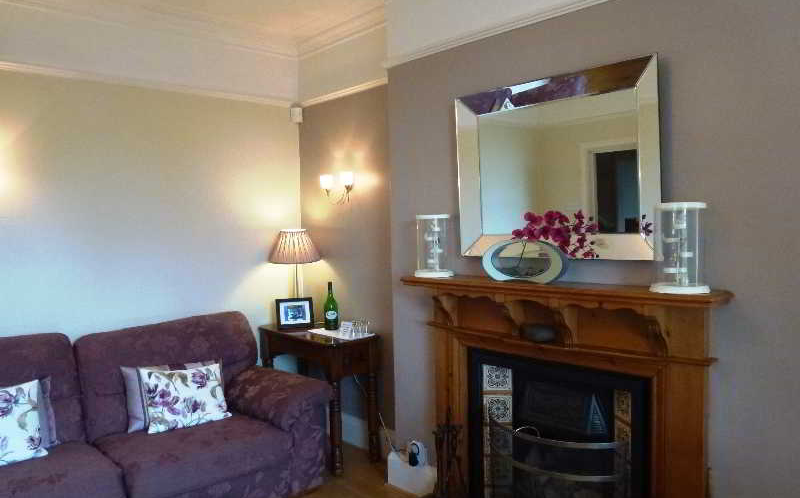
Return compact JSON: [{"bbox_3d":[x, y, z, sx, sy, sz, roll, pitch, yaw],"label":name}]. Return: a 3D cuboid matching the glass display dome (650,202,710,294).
[{"bbox_3d":[1.013,-0.003,2.004,0.210,0.315,0.210,1,3,44],"label":"glass display dome"}]

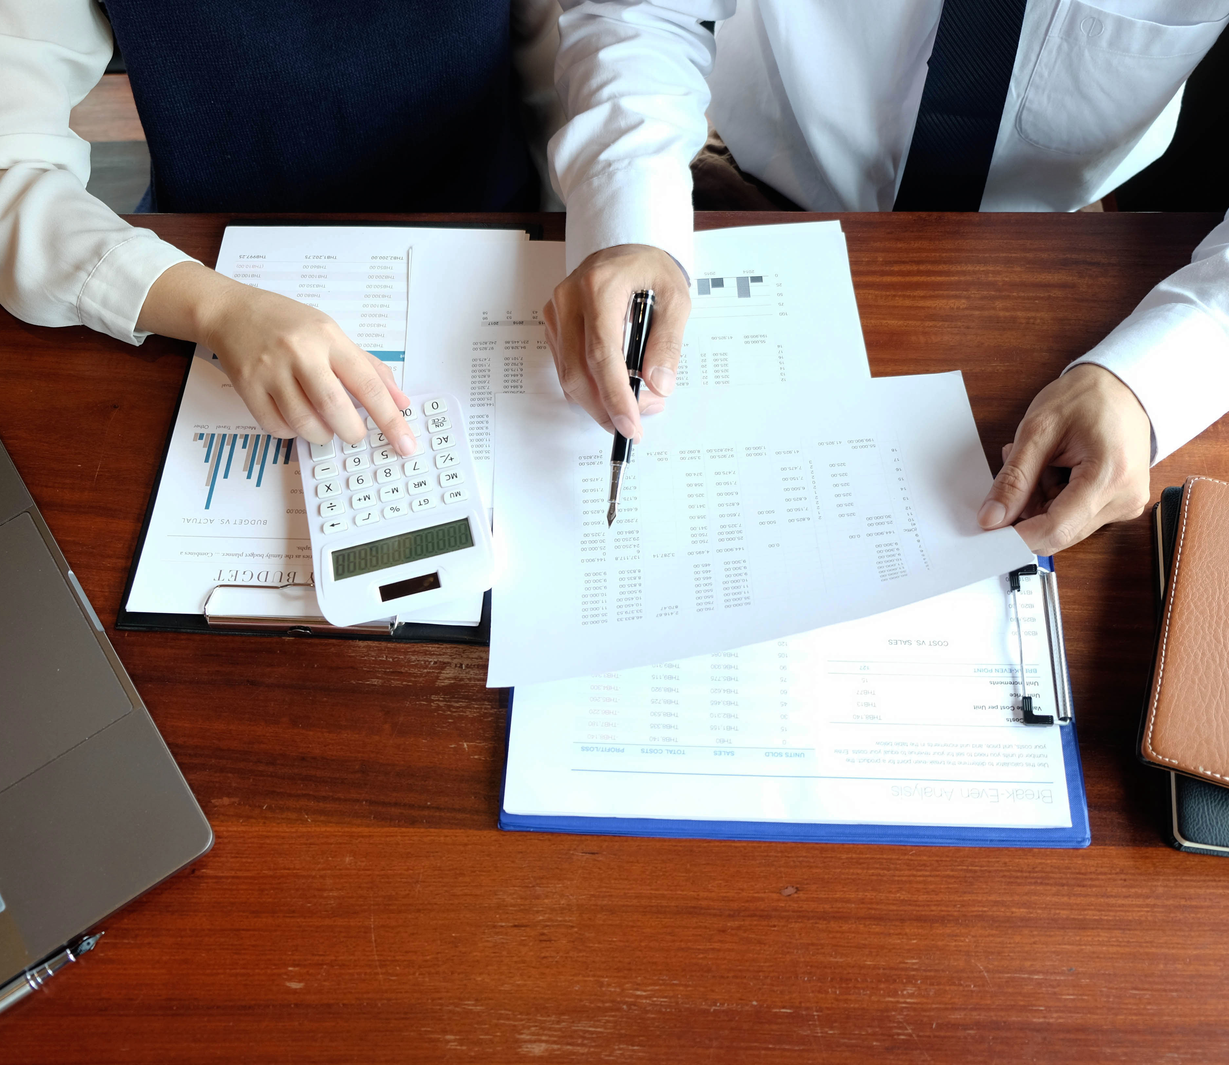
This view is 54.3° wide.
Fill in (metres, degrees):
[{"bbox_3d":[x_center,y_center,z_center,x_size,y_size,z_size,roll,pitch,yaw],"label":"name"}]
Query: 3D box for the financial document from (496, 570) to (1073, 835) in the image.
[{"bbox_3d":[0.093,0.058,0.678,0.297,0.006,0.210,1,62,2],"label":"financial document"}]

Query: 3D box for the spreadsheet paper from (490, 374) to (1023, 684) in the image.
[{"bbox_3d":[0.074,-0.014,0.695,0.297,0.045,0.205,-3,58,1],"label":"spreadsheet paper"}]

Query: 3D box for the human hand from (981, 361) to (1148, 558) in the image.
[{"bbox_3d":[0.247,-0.028,0.653,0.085,0.085,0.120,34,68,18],"label":"human hand"}]

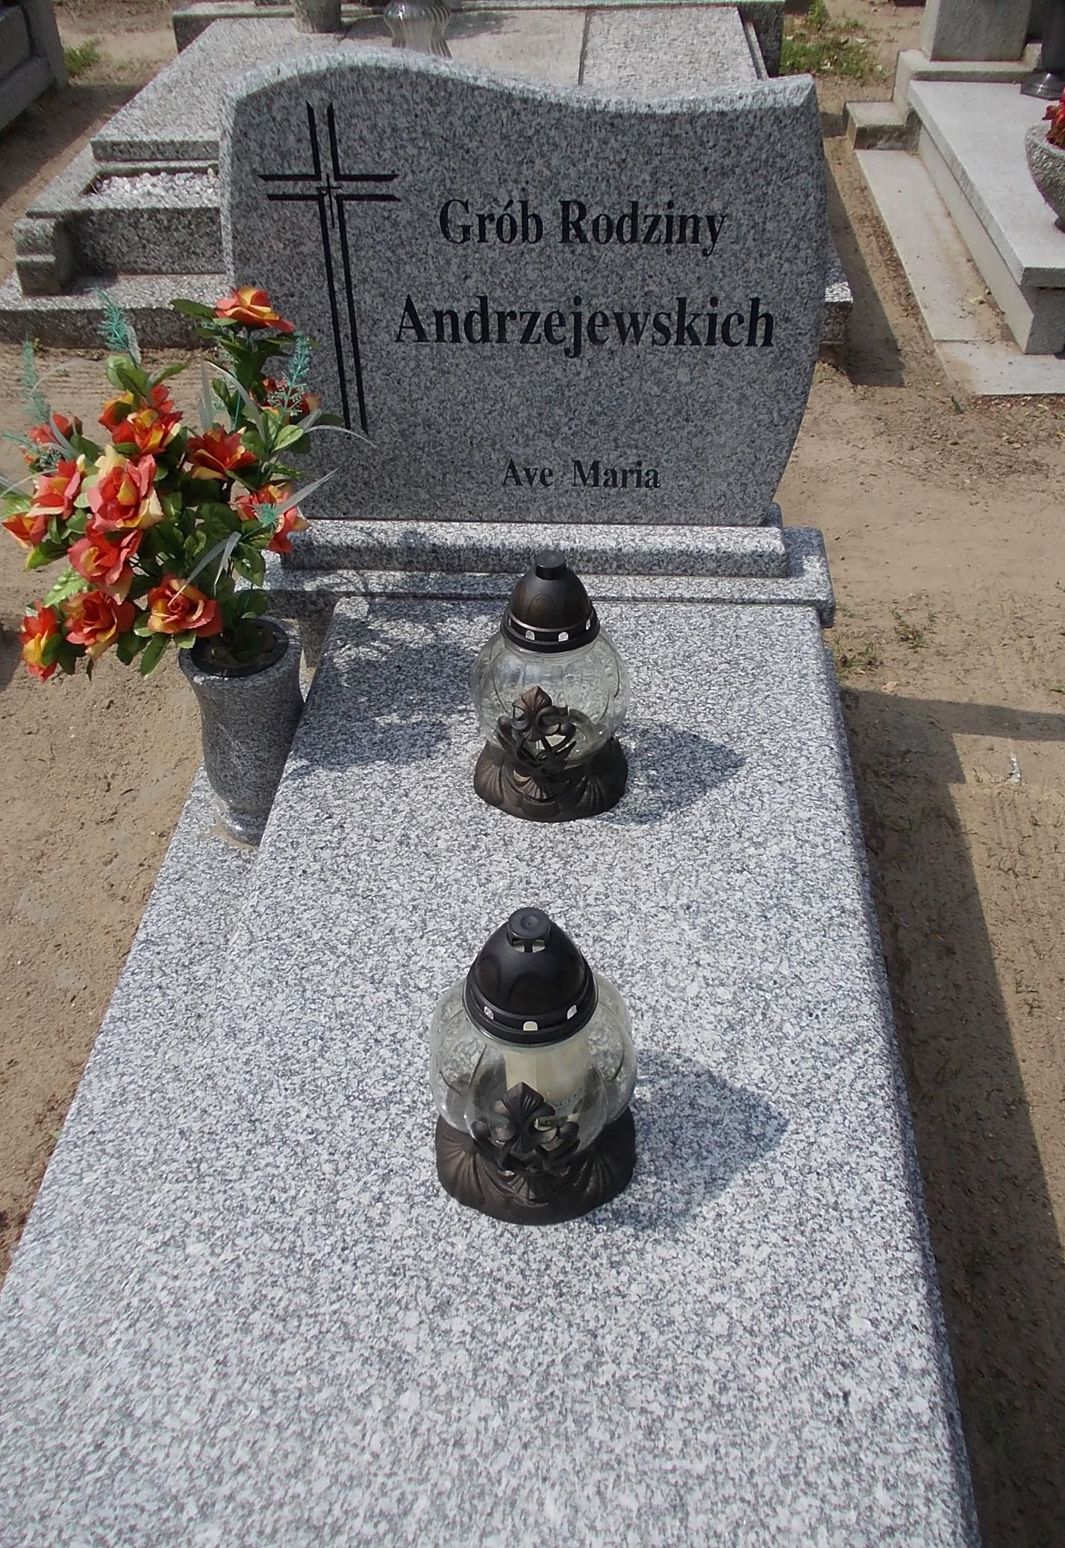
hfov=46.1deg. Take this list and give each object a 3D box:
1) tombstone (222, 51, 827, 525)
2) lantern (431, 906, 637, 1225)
[{"bbox_3d":[-0.006,-0.619,1.667,0.766,0.593,0.093,2,41,3],"label":"tombstone"},{"bbox_3d":[0.000,0.236,1.111,0.190,0.319,0.187,6,45,8],"label":"lantern"}]

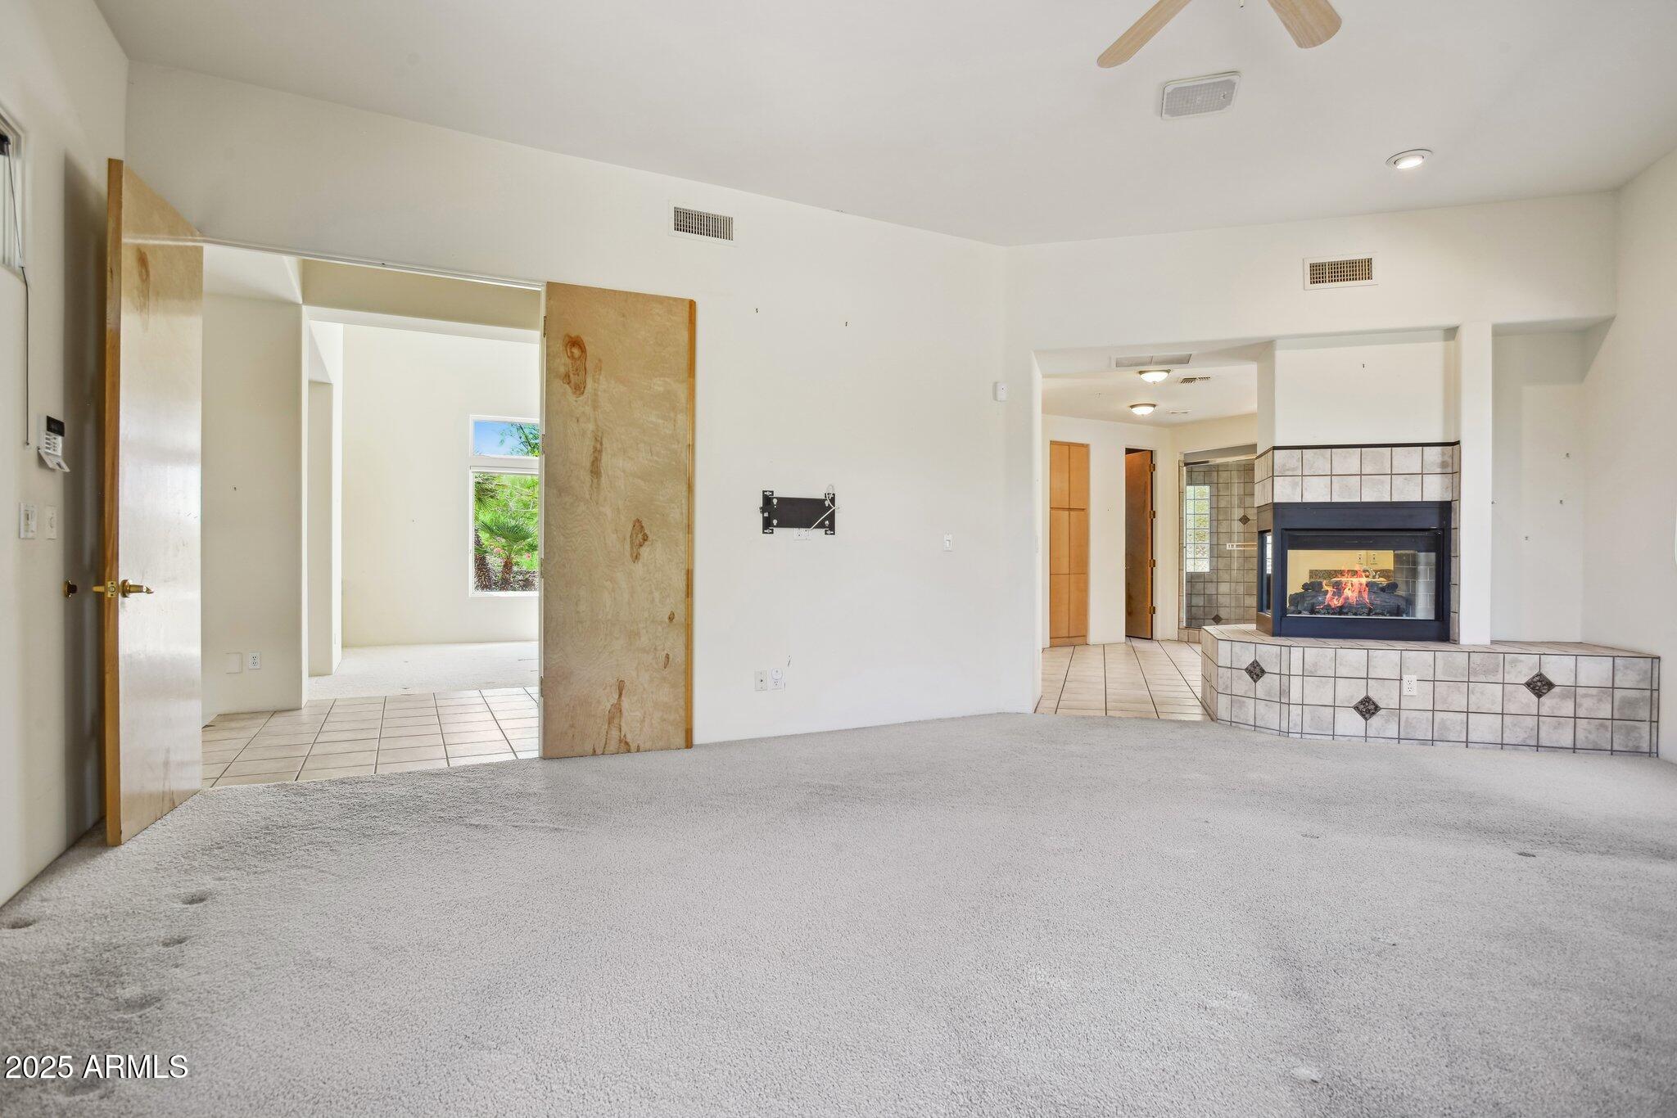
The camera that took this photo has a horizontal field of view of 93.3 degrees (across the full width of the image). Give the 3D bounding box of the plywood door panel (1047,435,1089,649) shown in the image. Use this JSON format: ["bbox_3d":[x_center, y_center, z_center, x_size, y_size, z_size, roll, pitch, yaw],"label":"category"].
[{"bbox_3d":[2.821,-0.166,9.638,0.610,2.450,0.050,0,0,-25],"label":"plywood door panel"}]

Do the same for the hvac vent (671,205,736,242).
[{"bbox_3d":[-0.755,-1.881,4.460,0.380,0.190,0.030,0,0,-25],"label":"hvac vent"}]

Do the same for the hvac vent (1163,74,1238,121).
[{"bbox_3d":[1.648,-2.093,3.617,0.305,0.030,0.305,0,0,17],"label":"hvac vent"}]

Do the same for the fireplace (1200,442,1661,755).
[{"bbox_3d":[3.617,0.158,5.268,2.170,1.820,1.510,0,0,14],"label":"fireplace"}]

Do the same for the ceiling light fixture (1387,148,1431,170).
[{"bbox_3d":[2.993,-2.085,4.155,0.200,0.040,0.200,0,0,-25],"label":"ceiling light fixture"}]

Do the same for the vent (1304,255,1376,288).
[{"bbox_3d":[3.041,-1.741,4.789,0.390,0.197,0.030,0,0,16],"label":"vent"}]

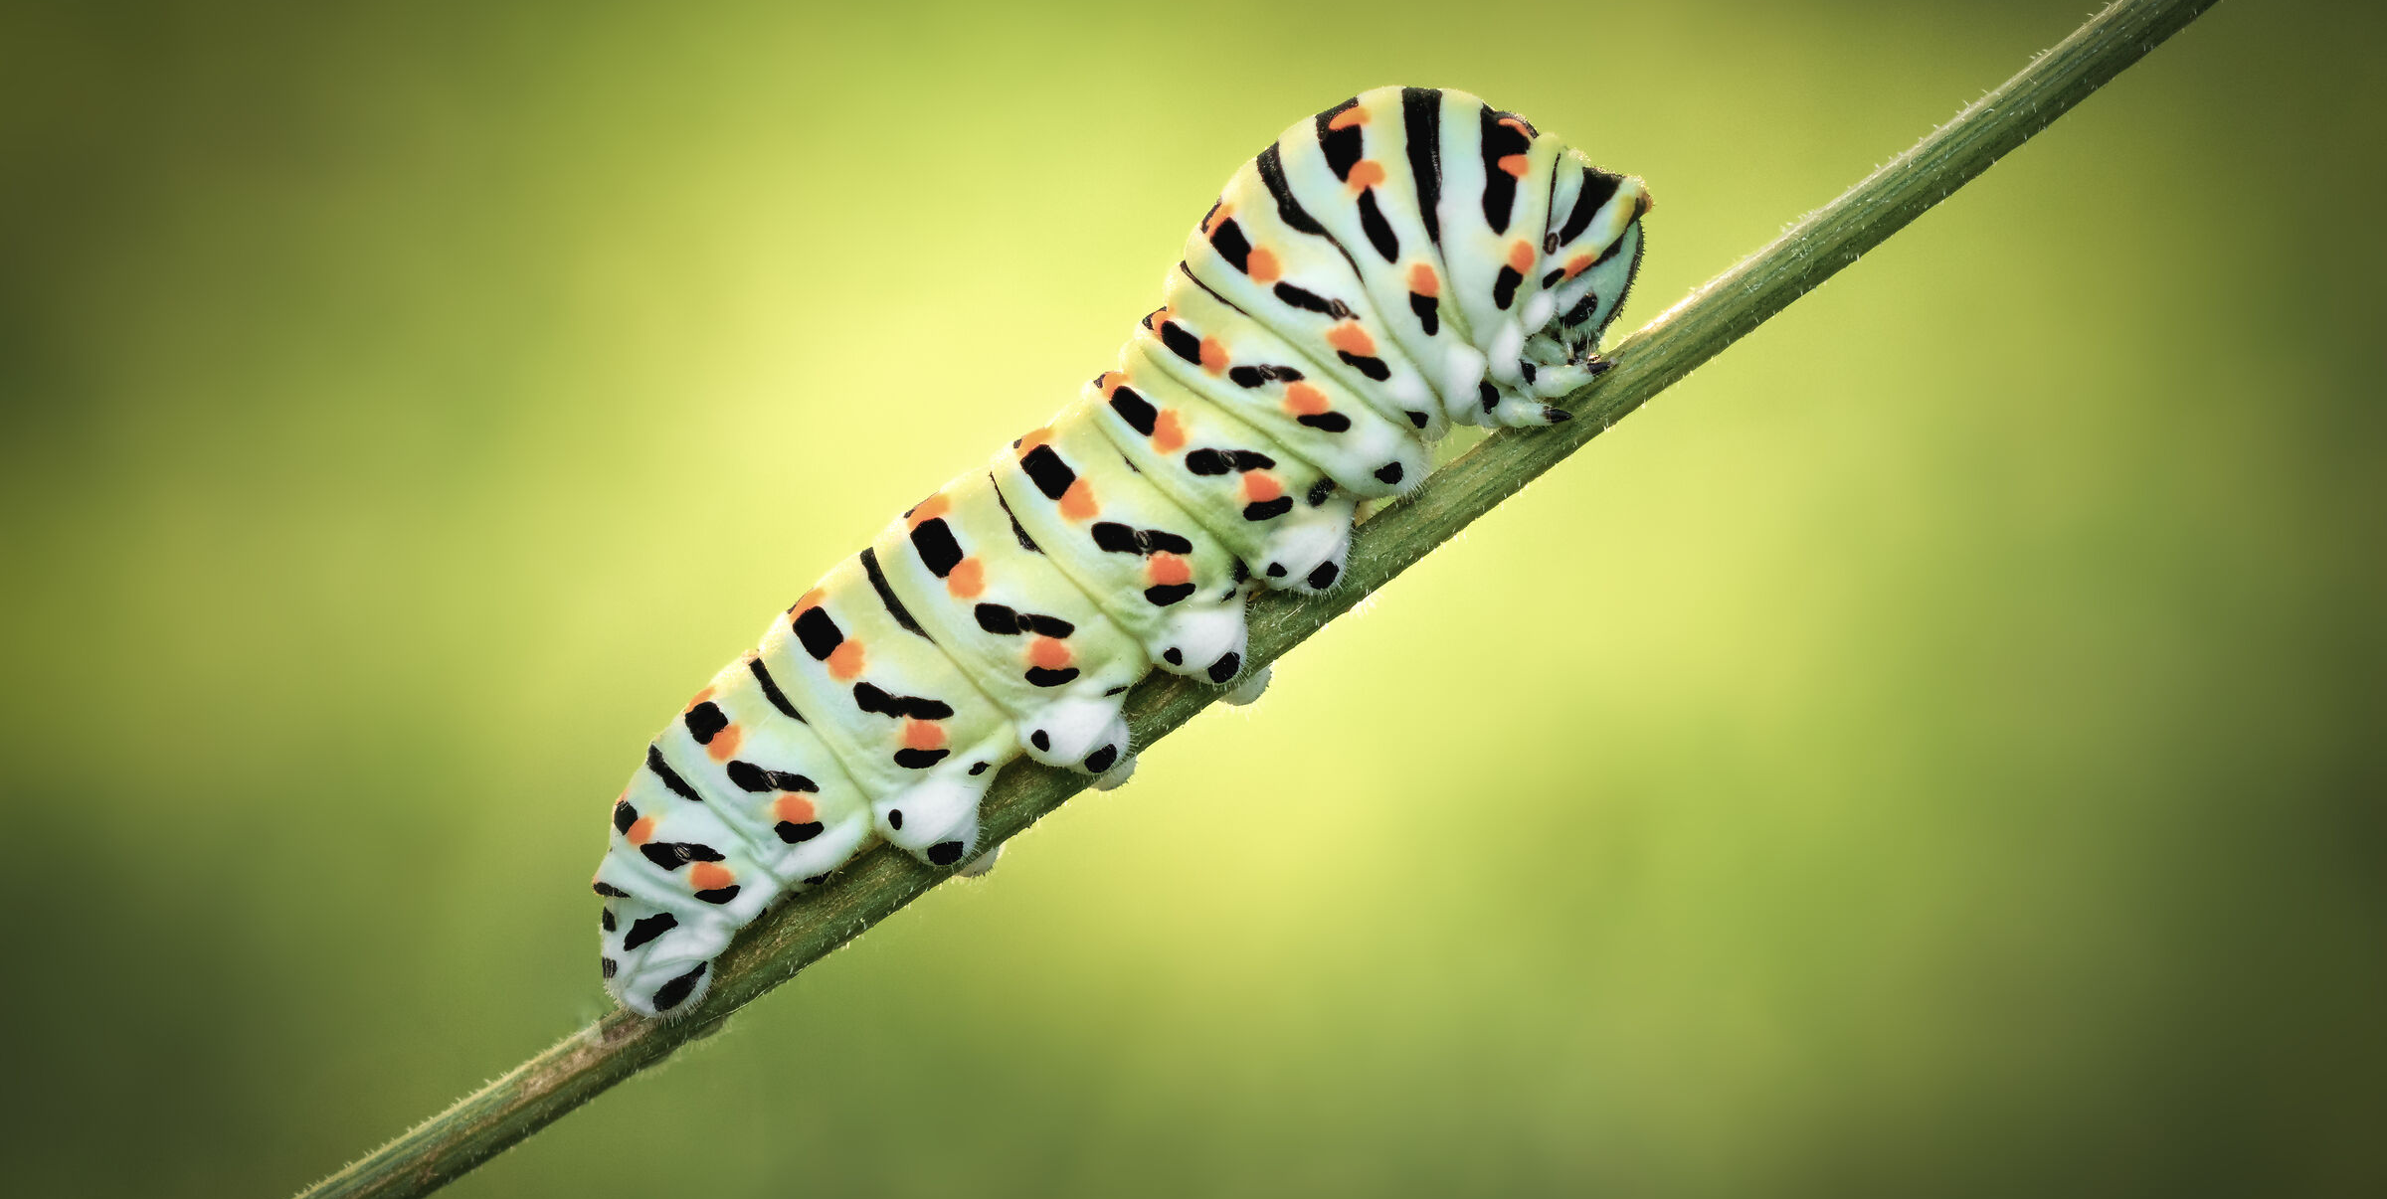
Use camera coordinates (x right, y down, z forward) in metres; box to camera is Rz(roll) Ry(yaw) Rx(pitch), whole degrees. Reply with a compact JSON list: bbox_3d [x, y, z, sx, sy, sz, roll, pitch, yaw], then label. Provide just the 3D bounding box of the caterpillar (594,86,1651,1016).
[{"bbox_3d":[-0.003,-0.002,0.328,0.040,0.013,0.009,-33,0,0],"label":"caterpillar"}]

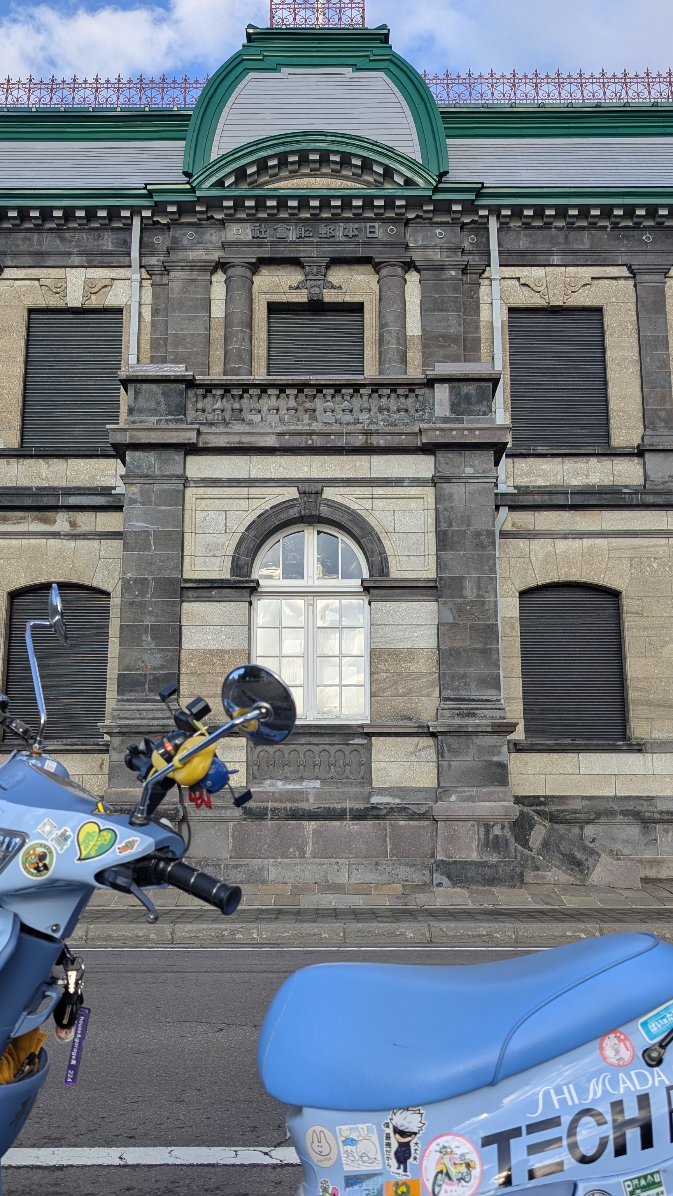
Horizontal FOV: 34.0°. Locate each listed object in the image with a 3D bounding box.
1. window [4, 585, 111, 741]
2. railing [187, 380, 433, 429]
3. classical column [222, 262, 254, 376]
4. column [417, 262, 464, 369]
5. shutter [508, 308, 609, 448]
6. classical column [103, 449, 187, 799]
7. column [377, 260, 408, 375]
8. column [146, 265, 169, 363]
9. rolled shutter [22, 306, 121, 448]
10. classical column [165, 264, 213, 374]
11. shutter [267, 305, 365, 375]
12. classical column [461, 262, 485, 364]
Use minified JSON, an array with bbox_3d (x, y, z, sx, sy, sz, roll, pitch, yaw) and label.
[{"bbox_3d":[-4.022,0.958,16.039,1.475,2.270,0.100,0,-12,0],"label":"window"},{"bbox_3d":[-0.343,-2.497,14.513,3.207,0.686,0.320,0,-12,0],"label":"railing"},{"bbox_3d":[-1.498,-3.683,16.733,0.521,2.938,0.490,0,-12,0],"label":"classical column"},{"bbox_3d":[1.322,-3.059,13.913,0.584,2.350,0.300,0,-11,0],"label":"column"},{"bbox_3d":[3.369,-3.310,16.909,1.486,2.268,0.100,0,-12,0],"label":"shutter"},{"bbox_3d":[-2.313,0.274,14.077,0.950,4.459,0.850,0,-12,0],"label":"classical column"},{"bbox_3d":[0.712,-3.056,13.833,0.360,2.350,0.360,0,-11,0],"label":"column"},{"bbox_3d":[-2.745,-3.710,16.856,0.404,2.934,0.250,0,-12,0],"label":"column"},{"bbox_3d":[-3.383,-2.817,14.168,1.252,1.923,0.120,0,-11,0],"label":"rolled shutter"},{"bbox_3d":[-2.257,-3.694,16.748,0.733,2.928,0.350,0,-12,0],"label":"classical column"},{"bbox_3d":[-0.322,-3.362,16.932,1.493,2.253,0.100,0,-12,0],"label":"shutter"},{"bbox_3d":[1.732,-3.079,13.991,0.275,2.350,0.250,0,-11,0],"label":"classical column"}]

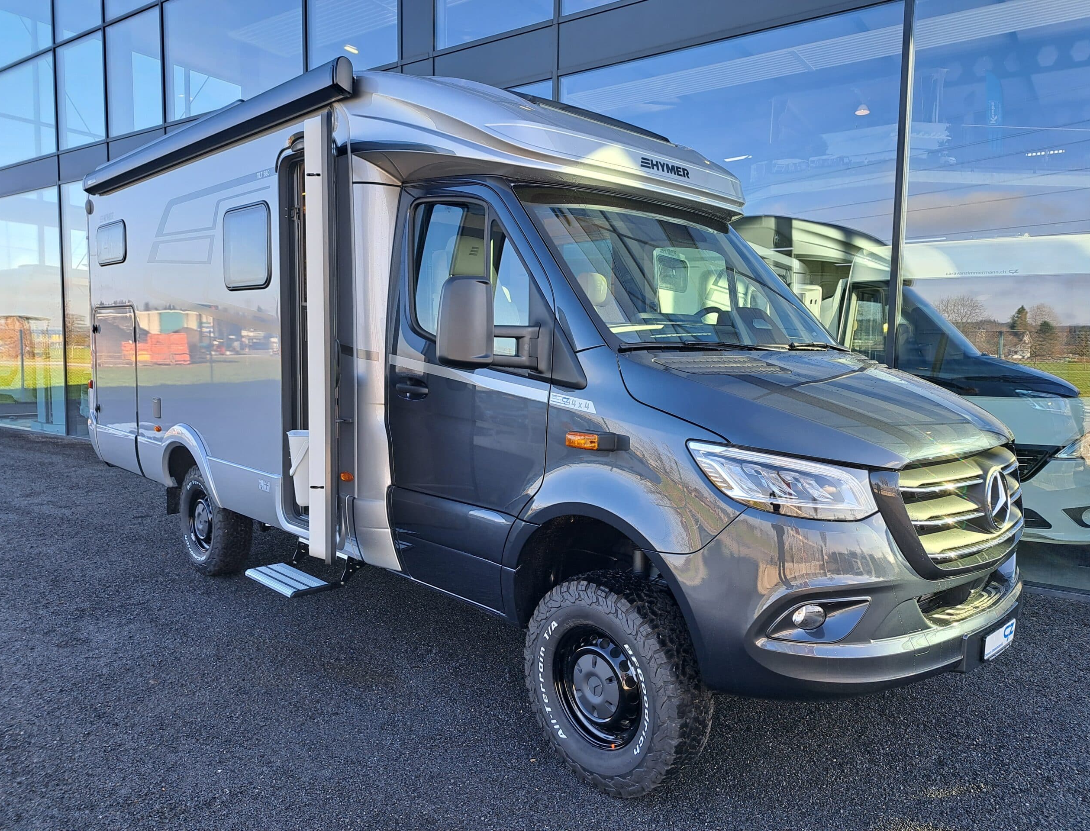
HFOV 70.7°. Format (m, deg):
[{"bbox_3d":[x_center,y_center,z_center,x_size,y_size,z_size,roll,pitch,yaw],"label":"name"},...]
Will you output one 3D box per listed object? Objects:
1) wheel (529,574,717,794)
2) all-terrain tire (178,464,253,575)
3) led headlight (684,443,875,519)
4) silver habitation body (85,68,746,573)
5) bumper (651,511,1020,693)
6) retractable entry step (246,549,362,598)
[{"bbox_3d":[0.261,1.000,2.902,0.245,0.780,0.780,-4,7,-42],"label":"wheel"},{"bbox_3d":[-2.347,0.734,5.471,0.780,0.780,0.245,6,7,45],"label":"all-terrain tire"},{"bbox_3d":[0.765,0.214,2.510,0.500,0.250,0.400,6,7,45],"label":"led headlight"},{"bbox_3d":[-1.335,-0.653,5.627,5.480,2.420,2.220,6,7,45],"label":"silver habitation body"},{"bbox_3d":[1.367,0.546,3.008,0.760,0.630,2.000,6,7,45],"label":"bumper"},{"bbox_3d":[-1.262,0.808,4.003,0.540,0.160,0.400,6,7,45],"label":"retractable entry step"}]

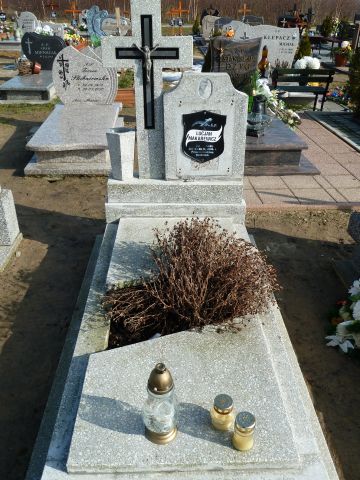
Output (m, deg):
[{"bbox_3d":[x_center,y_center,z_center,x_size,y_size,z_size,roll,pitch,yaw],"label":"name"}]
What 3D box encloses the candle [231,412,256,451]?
[{"bbox_3d":[0.219,0.652,1.435,0.072,0.137,0.072,0,31,-2],"label":"candle"}]

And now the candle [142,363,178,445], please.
[{"bbox_3d":[-0.064,0.540,1.418,0.115,0.340,0.115,0,31,-2],"label":"candle"}]

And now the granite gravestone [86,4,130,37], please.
[{"bbox_3d":[-2.099,-6.357,12.300,1.280,1.060,0.160,-3,30,-4],"label":"granite gravestone"}]

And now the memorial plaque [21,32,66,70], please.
[{"bbox_3d":[-2.708,-3.810,8.419,0.930,0.700,0.120,-2,31,-5],"label":"memorial plaque"}]

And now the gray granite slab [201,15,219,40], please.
[{"bbox_3d":[0.900,-6.075,11.976,0.580,0.712,0.150,-2,31,-5],"label":"gray granite slab"}]

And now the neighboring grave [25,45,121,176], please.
[{"bbox_3d":[-1.209,-1.607,4.851,0.860,1.030,1.960,-2,31,-5],"label":"neighboring grave"}]

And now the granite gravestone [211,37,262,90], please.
[{"bbox_3d":[0.720,-2.233,5.526,0.660,0.830,0.140,-2,31,-5],"label":"granite gravestone"}]

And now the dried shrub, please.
[{"bbox_3d":[0.040,0.136,2.061,0.770,0.410,0.660,0,31,-2],"label":"dried shrub"}]

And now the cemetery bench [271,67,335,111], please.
[{"bbox_3d":[1.700,-2.157,6.101,0.880,0.740,0.480,1,31,0],"label":"cemetery bench"}]

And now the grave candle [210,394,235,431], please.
[{"bbox_3d":[0.153,0.618,1.509,0.082,0.118,0.082,0,31,-2],"label":"grave candle"}]

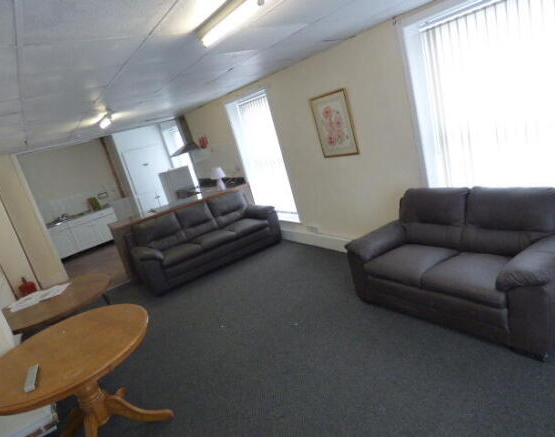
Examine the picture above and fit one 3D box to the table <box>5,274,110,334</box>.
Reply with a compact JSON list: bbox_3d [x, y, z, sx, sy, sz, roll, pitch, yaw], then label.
[{"bbox_3d":[-1.939,1.098,3.137,1.010,0.750,1.010,-23,17,-32],"label":"table"}]

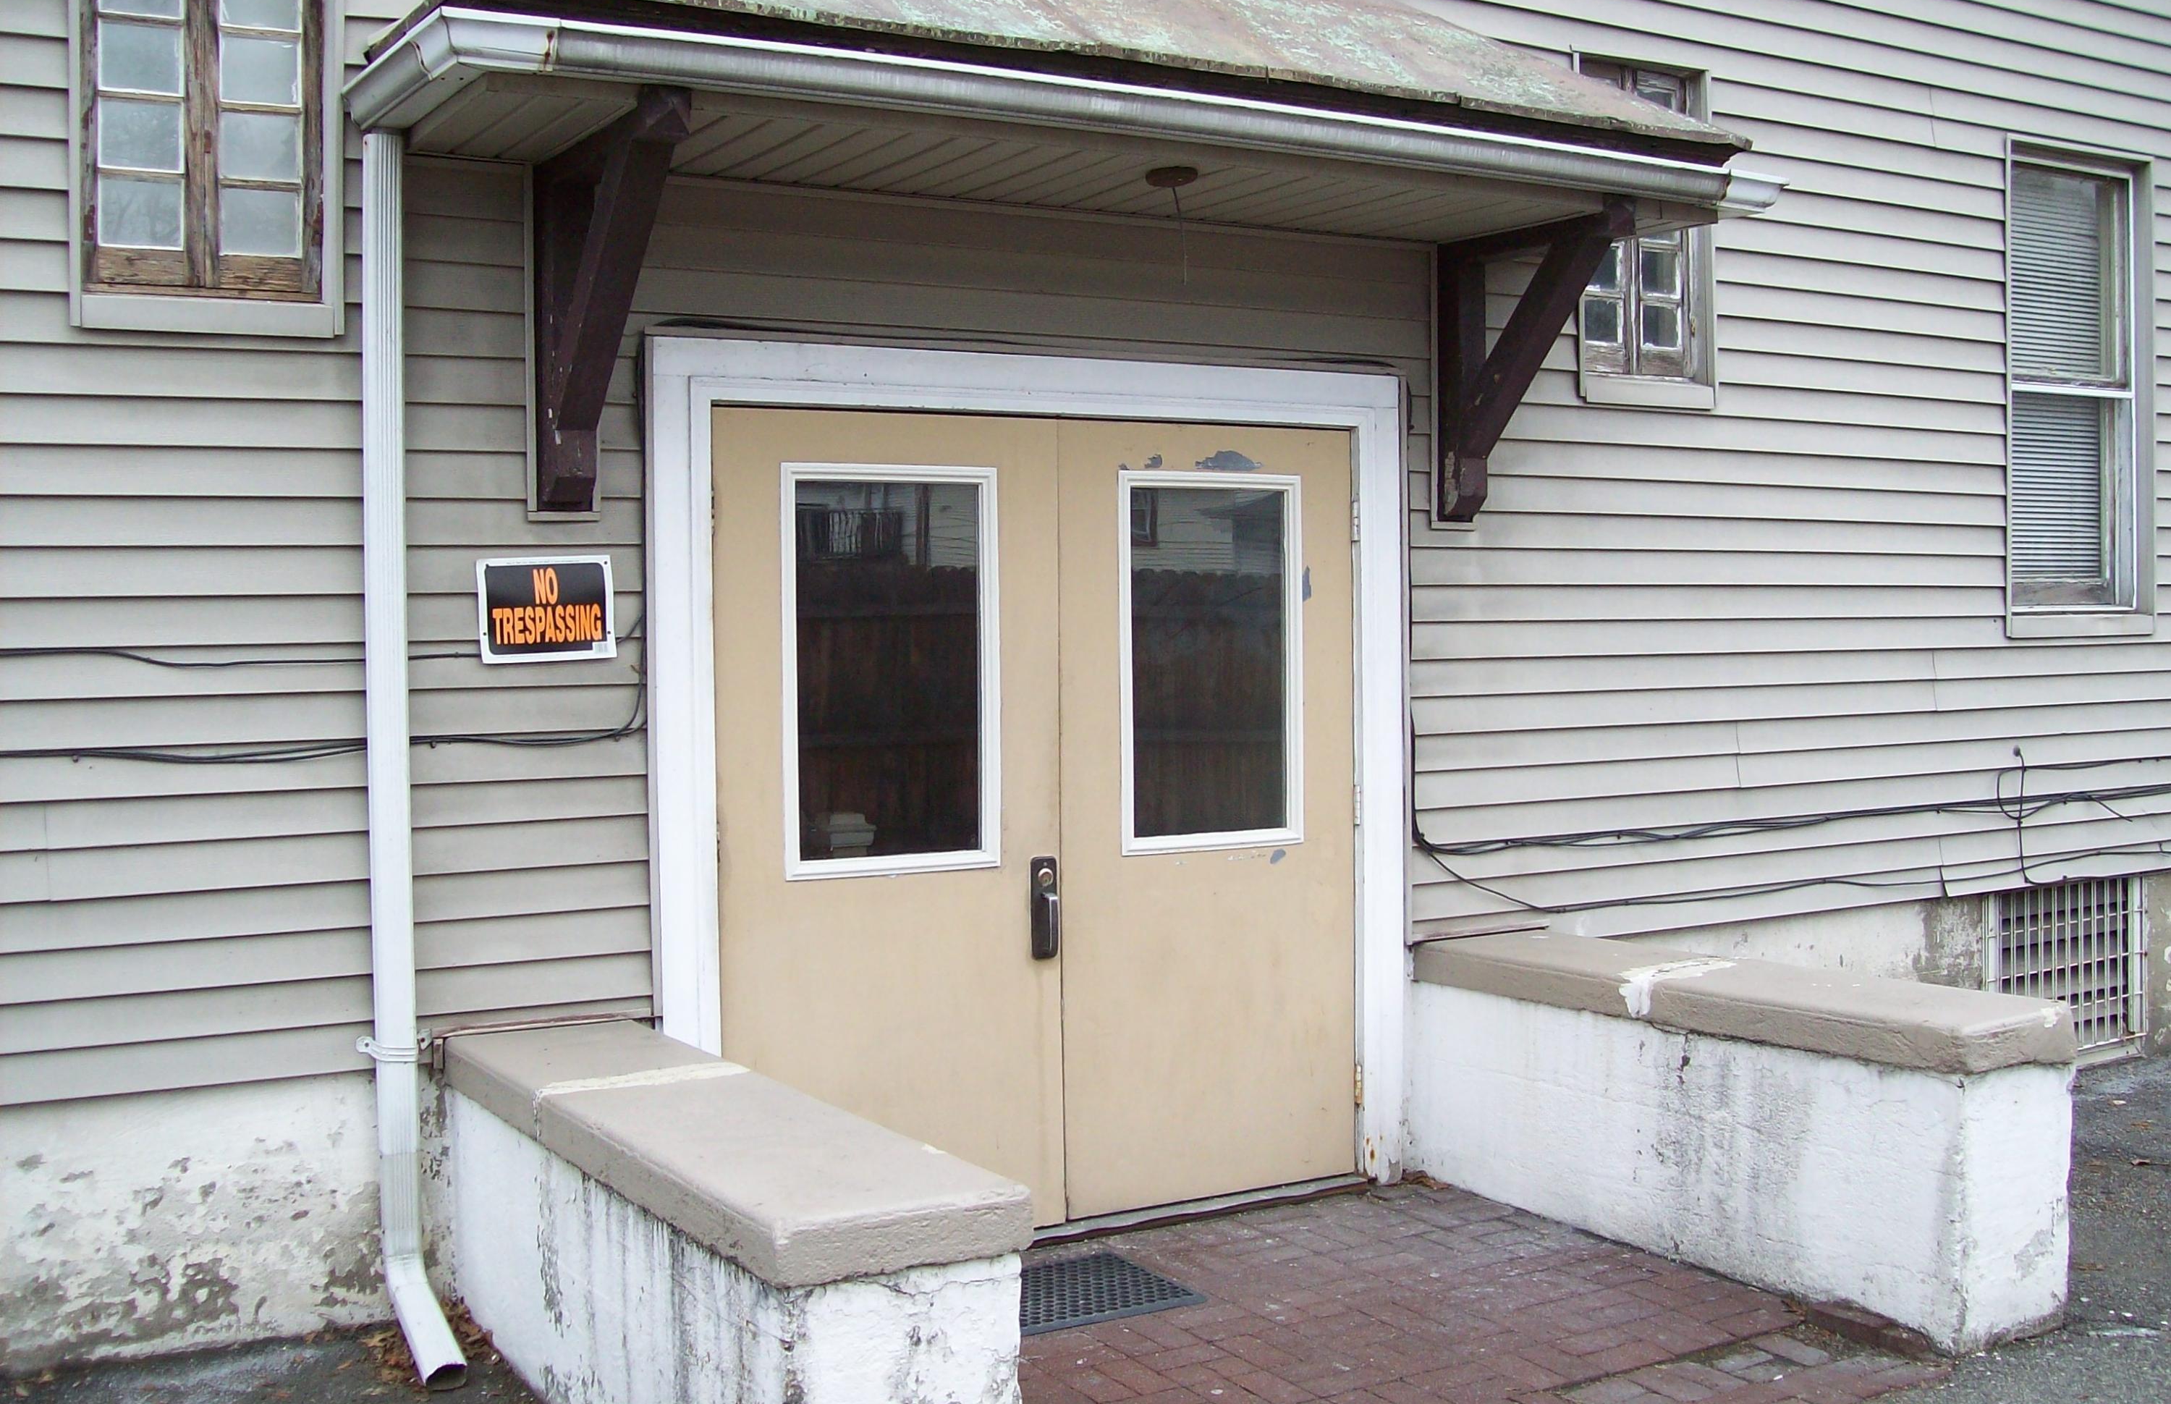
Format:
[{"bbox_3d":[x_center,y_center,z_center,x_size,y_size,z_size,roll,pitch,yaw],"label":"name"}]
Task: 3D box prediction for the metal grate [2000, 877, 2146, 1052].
[{"bbox_3d":[3.396,0.909,7.769,0.830,0.590,0.040,-2,2,-30],"label":"metal grate"}]

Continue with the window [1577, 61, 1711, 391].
[{"bbox_3d":[1.639,-1.391,6.628,0.506,0.977,0.100,-2,2,-30],"label":"window"}]

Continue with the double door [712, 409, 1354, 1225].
[{"bbox_3d":[-0.063,0.307,5.704,1.830,2.031,0.060,-2,2,-30],"label":"double door"}]

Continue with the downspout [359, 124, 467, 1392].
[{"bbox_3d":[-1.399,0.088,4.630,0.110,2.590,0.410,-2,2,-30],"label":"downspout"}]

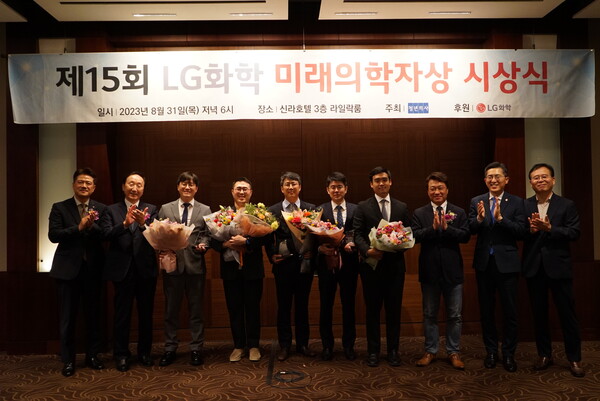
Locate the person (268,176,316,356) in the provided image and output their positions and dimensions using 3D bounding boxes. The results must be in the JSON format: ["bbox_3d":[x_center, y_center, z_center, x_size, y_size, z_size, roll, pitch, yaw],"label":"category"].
[{"bbox_3d":[-0.079,0.575,4.507,0.510,1.745,0.420,-1,-1,-5],"label":"person"}]

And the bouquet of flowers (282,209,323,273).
[{"bbox_3d":[0.018,0.362,4.380,0.370,0.560,0.300,-1,-1,0],"label":"bouquet of flowers"}]

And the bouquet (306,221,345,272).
[{"bbox_3d":[0.227,0.400,4.300,0.350,0.460,0.320,-1,-1,6],"label":"bouquet"}]

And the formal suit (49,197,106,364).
[{"bbox_3d":[-1.973,0.705,4.308,0.524,1.503,0.440,0,-2,-30],"label":"formal suit"}]

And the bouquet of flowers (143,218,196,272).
[{"bbox_3d":[-1.133,0.391,4.200,0.450,0.480,0.360,-1,-1,-3],"label":"bouquet of flowers"}]

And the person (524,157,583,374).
[{"bbox_3d":[2.113,0.529,4.047,0.540,1.750,0.440,-2,-1,30],"label":"person"}]

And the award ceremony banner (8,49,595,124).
[{"bbox_3d":[0.043,-1.101,4.650,5.600,0.680,0.050,-1,-1,-2],"label":"award ceremony banner"}]

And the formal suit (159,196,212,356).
[{"bbox_3d":[-1.036,0.663,4.416,0.510,1.395,0.340,-1,-1,-8],"label":"formal suit"}]

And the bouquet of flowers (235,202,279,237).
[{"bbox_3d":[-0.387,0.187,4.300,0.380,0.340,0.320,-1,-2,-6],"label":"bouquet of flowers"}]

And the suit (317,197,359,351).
[{"bbox_3d":[0.360,0.713,4.583,0.441,1.441,0.360,-1,-2,3],"label":"suit"}]

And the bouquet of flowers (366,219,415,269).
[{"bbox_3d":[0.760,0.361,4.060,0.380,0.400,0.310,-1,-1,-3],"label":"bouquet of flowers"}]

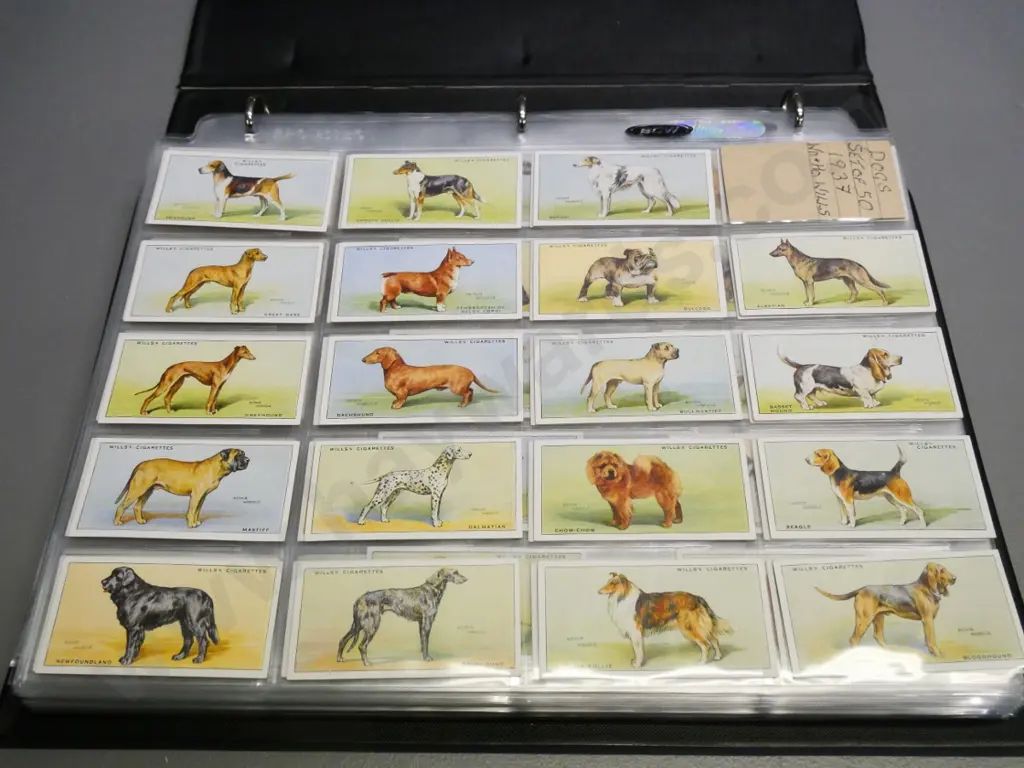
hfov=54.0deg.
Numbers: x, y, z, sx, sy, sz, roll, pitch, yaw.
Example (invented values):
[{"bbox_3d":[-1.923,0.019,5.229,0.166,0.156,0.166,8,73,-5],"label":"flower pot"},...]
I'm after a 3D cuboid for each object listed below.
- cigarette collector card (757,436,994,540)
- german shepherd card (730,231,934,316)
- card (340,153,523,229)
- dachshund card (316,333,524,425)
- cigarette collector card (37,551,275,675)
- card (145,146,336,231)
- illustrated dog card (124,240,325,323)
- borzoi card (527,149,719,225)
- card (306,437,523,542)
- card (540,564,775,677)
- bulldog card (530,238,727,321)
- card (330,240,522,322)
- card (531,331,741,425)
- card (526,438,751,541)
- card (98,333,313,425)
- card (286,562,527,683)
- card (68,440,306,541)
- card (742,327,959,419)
[{"bbox_3d":[0.113,0.032,0.313,0.067,0.001,0.036,0,60,1],"label":"cigarette collector card"},{"bbox_3d":[0.114,-0.040,0.360,0.068,0.001,0.036,-1,59,1],"label":"german shepherd card"},{"bbox_3d":[-0.030,-0.073,0.378,0.067,0.001,0.036,0,60,2],"label":"card"},{"bbox_3d":[-0.030,-0.002,0.342,0.068,0.001,0.036,-1,59,1],"label":"dachshund card"},{"bbox_3d":[-0.105,0.069,0.301,0.068,0.001,0.036,1,59,2],"label":"cigarette collector card"},{"bbox_3d":[-0.101,-0.073,0.378,0.067,0.001,0.036,2,60,3],"label":"card"},{"bbox_3d":[-0.102,-0.037,0.358,0.067,0.001,0.036,0,60,2],"label":"illustrated dog card"},{"bbox_3d":[0.042,-0.075,0.383,0.068,0.001,0.036,1,59,2],"label":"borzoi card"},{"bbox_3d":[-0.030,0.033,0.321,0.068,0.001,0.036,-1,59,1],"label":"card"},{"bbox_3d":[0.042,0.069,0.293,0.067,0.001,0.036,-1,60,1],"label":"card"},{"bbox_3d":[0.042,-0.038,0.361,0.068,0.001,0.036,-1,59,1],"label":"bulldog card"},{"bbox_3d":[-0.030,-0.037,0.358,0.067,0.001,0.036,-1,60,1],"label":"card"},{"bbox_3d":[0.042,-0.002,0.340,0.068,0.001,0.036,-1,59,1],"label":"card"},{"bbox_3d":[0.041,0.033,0.316,0.067,0.001,0.036,0,60,1],"label":"card"},{"bbox_3d":[-0.103,-0.002,0.339,0.067,0.001,0.036,0,60,2],"label":"card"},{"bbox_3d":[-0.032,0.070,0.299,0.068,0.001,0.036,-1,59,1],"label":"card"},{"bbox_3d":[-0.104,0.034,0.323,0.068,0.001,0.036,0,59,2],"label":"card"},{"bbox_3d":[0.113,-0.003,0.334,0.067,0.001,0.036,-1,60,1],"label":"card"}]

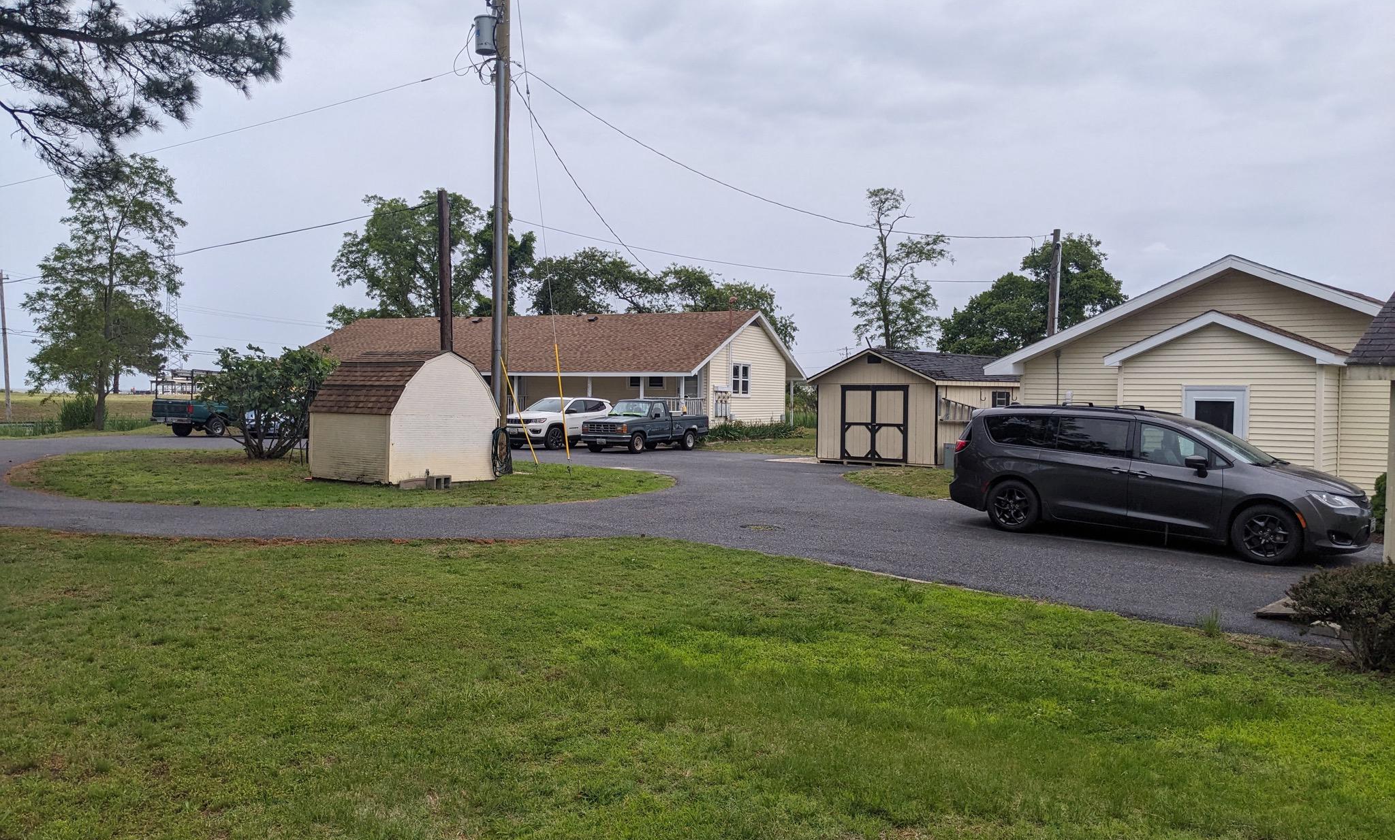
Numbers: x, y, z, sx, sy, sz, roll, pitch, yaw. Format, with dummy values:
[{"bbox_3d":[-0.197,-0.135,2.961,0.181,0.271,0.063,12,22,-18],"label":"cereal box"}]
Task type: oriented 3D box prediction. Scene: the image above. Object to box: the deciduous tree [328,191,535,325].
[{"bbox_3d":[-15.872,-6.719,64.885,12.260,13.730,11.000,0,1,-14],"label":"deciduous tree"}]

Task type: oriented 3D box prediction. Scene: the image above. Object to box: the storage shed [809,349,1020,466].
[{"bbox_3d":[6.493,-0.330,29.403,6.000,2.920,3.900,0,2,-45],"label":"storage shed"}]

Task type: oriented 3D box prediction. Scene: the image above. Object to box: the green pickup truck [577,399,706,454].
[{"bbox_3d":[-1.553,0.153,33.614,1.720,1.630,4.580,1,1,31],"label":"green pickup truck"}]

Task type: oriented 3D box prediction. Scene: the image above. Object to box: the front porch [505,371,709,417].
[{"bbox_3d":[-4.877,-1.098,51.620,11.800,2.450,2.000,1,1,33],"label":"front porch"}]

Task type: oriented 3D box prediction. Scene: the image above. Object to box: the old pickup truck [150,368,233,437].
[{"bbox_3d":[-17.783,-0.585,41.308,1.980,2.430,5.300,1,1,21],"label":"old pickup truck"}]

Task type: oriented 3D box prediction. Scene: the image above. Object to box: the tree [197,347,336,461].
[{"bbox_3d":[-10.603,-0.451,27.006,3.310,2.800,3.200,0,1,-21],"label":"tree"}]

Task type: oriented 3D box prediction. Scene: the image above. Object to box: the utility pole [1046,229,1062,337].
[{"bbox_3d":[11.060,-2.443,33.956,0.270,7.150,0.270,2,1,0],"label":"utility pole"}]

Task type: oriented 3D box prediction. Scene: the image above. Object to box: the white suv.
[{"bbox_3d":[-4.500,0.090,35.600,1.850,1.640,4.400,1,1,30],"label":"white suv"}]

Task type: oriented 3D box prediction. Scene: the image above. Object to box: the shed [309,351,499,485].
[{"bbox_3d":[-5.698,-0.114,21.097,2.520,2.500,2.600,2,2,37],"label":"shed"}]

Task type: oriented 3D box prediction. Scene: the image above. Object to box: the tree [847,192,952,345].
[{"bbox_3d":[10.313,-5.525,54.901,5.080,12.260,5.000,1,1,11],"label":"tree"}]

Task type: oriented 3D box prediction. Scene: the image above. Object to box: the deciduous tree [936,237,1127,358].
[{"bbox_3d":[16.325,-4.132,52.931,8.950,9.680,8.800,1,1,17],"label":"deciduous tree"}]

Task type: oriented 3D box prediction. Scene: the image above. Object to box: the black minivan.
[{"bbox_3d":[6.000,0.718,14.480,5.170,1.770,2.050,5,3,38],"label":"black minivan"}]

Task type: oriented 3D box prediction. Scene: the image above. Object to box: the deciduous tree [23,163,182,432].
[{"bbox_3d":[-26.387,-5.659,48.403,6.480,12.220,6.400,0,1,-29],"label":"deciduous tree"}]

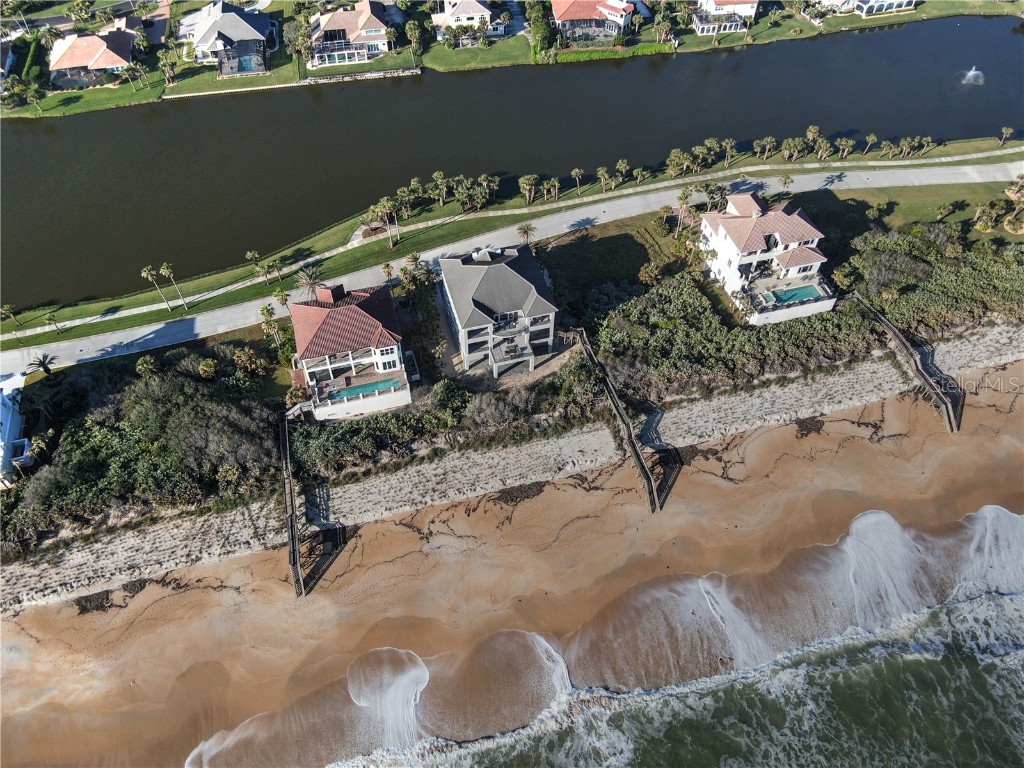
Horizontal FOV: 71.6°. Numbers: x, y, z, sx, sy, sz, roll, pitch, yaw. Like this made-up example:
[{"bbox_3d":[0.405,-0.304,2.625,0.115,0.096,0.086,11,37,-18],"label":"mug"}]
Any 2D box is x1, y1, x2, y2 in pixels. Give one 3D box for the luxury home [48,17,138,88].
[{"bbox_3d":[-140.320,-111.360,238.150,25.800,8.500,33.500,-13,48,-12],"label":"luxury home"}]

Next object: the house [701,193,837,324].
[{"bbox_3d":[55.780,-29.260,152.930,20.800,16.500,27.100,-11,48,-10],"label":"house"}]

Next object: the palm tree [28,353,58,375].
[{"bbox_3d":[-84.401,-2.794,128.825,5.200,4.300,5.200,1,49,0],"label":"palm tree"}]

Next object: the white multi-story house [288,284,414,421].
[{"bbox_3d":[-30.320,-8.270,133.250,19.100,16.300,22.600,-12,48,-11],"label":"white multi-story house"}]

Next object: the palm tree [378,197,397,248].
[{"bbox_3d":[-28.540,-37.030,164.620,4.400,13.070,4.400,0,47,0],"label":"palm tree"}]

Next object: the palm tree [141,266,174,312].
[{"bbox_3d":[-74.130,-19.690,149.200,3.500,11.780,3.500,0,47,0],"label":"palm tree"}]

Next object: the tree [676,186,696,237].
[{"bbox_3d":[40.140,-40.270,167.100,4.300,12.740,4.300,0,47,0],"label":"tree"}]

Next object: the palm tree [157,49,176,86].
[{"bbox_3d":[-110.100,-100.810,227.010,5.500,10.540,5.500,0,47,0],"label":"palm tree"}]

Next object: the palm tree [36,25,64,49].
[{"bbox_3d":[-137.281,-101.996,212.836,7.000,7.600,7.000,1,49,0],"label":"palm tree"}]

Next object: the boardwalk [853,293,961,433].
[{"bbox_3d":[74.883,-4.979,134.805,2.820,6.050,32.290,-13,50,-12],"label":"boardwalk"}]

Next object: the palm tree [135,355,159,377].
[{"bbox_3d":[-65.284,-2.467,127.638,3.800,5.000,3.800,1,49,0],"label":"palm tree"}]

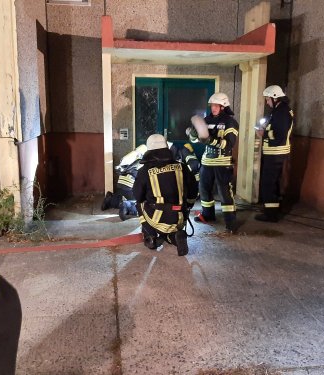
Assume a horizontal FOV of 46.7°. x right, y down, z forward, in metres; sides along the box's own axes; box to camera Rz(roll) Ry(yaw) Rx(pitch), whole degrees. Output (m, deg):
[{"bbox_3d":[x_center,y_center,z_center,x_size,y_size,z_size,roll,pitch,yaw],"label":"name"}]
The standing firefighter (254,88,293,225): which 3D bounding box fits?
[{"bbox_3d":[1.597,-0.459,5.332,0.520,1.880,0.550,4,11,17],"label":"standing firefighter"}]

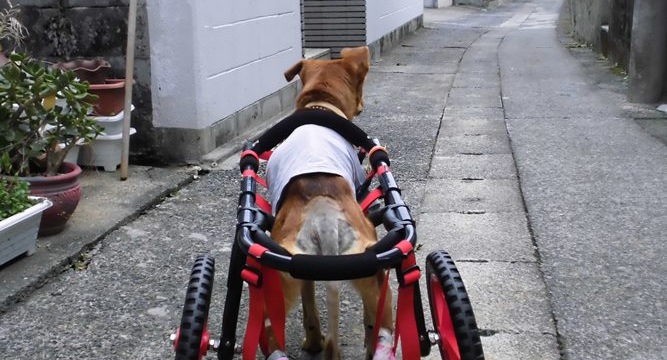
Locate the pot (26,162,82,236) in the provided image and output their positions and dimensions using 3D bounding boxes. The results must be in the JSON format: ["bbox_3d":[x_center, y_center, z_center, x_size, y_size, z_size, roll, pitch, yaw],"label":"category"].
[{"bbox_3d":[-0.962,0.062,2.729,0.315,0.190,0.315,-1,14,0],"label":"pot"}]

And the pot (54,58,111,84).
[{"bbox_3d":[-1.006,-0.381,3.420,0.235,0.190,0.235,-1,14,0],"label":"pot"}]

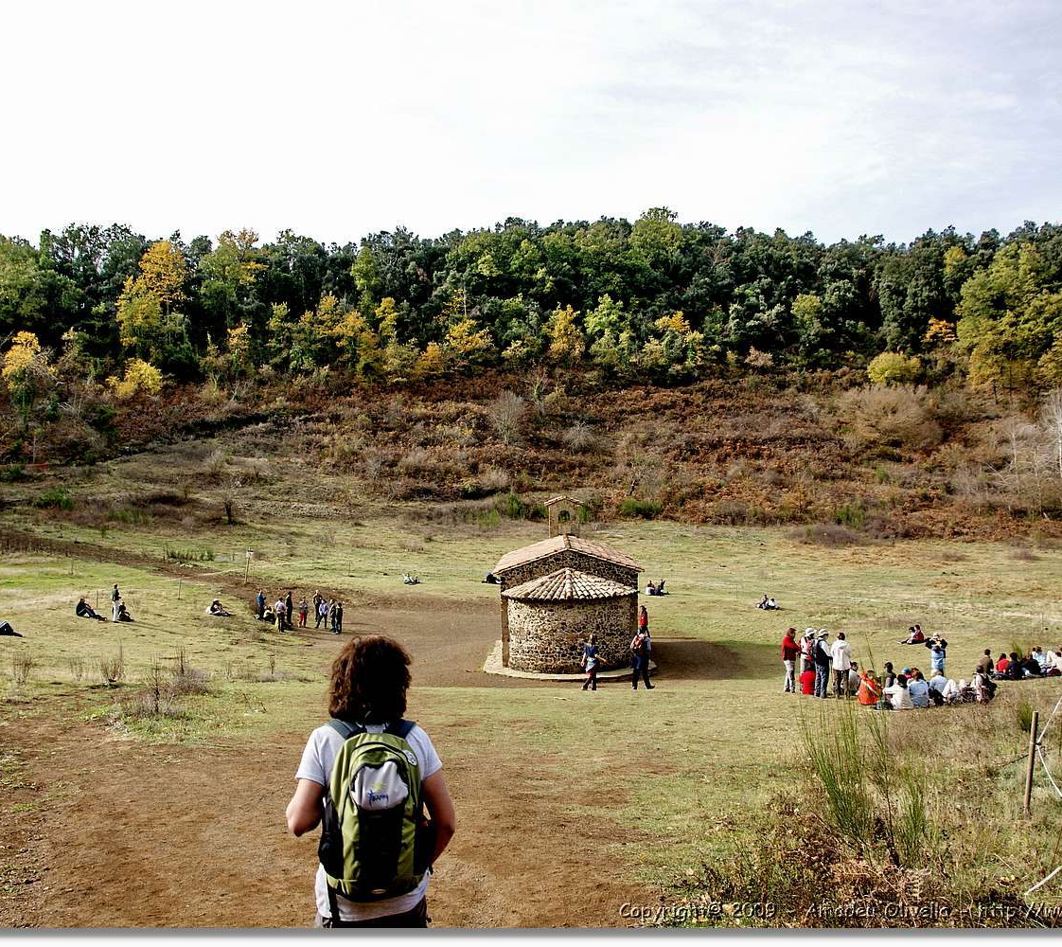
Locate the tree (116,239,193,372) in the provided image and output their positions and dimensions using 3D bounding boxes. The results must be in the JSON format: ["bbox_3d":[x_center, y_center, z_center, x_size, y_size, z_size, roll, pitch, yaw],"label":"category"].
[{"bbox_3d":[-52.268,-23.368,148.000,10.500,18.600,10.000,0,0,0],"label":"tree"}]

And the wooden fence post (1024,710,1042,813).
[{"bbox_3d":[5.648,3.239,12.000,0.060,1.150,0.060,5,0,0],"label":"wooden fence post"}]

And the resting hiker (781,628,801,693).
[{"bbox_3d":[7.036,5.058,28.800,0.480,1.740,0.500,0,0,-9],"label":"resting hiker"}]

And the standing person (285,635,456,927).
[{"bbox_3d":[-0.445,1.311,3.030,0.520,1.700,0.480,-1,0,-3],"label":"standing person"}]

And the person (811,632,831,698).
[{"bbox_3d":[7.473,4.876,27.300,0.500,1.740,0.520,-1,0,-22],"label":"person"}]

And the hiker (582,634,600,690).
[{"bbox_3d":[1.752,5.555,31.300,0.500,1.630,0.500,-1,0,-41],"label":"hiker"}]

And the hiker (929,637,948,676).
[{"bbox_3d":[11.042,5.207,28.900,0.580,1.680,0.450,-1,0,13],"label":"hiker"}]

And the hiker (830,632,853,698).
[{"bbox_3d":[7.942,4.903,27.200,0.540,1.670,0.420,-1,0,-9],"label":"hiker"}]

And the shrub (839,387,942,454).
[{"bbox_3d":[37.804,-5.603,112.000,11.000,6.500,9.000,0,0,0],"label":"shrub"}]

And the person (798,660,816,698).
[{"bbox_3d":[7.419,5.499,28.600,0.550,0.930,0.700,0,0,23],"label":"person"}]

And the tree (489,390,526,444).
[{"bbox_3d":[-2.993,-7.103,135.000,4.800,6.900,4.800,-1,0,0],"label":"tree"}]

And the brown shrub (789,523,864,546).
[{"bbox_3d":[23.329,4.752,84.000,5.900,1.800,4.000,-1,0,0],"label":"brown shrub"}]

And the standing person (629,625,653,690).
[{"bbox_3d":[3.162,5.308,30.500,0.580,1.740,0.550,0,0,38],"label":"standing person"}]

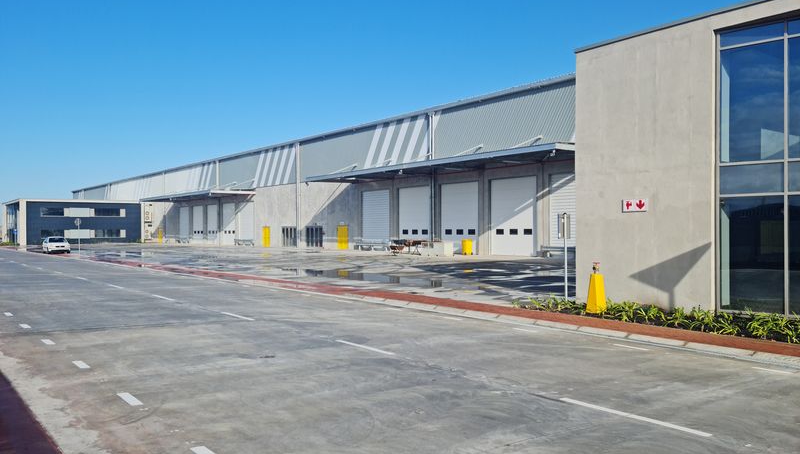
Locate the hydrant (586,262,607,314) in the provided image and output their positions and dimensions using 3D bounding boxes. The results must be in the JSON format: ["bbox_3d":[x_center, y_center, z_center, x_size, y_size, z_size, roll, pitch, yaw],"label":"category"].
[{"bbox_3d":[4.147,1.270,13.150,0.320,1.075,0.320,0,0,-36],"label":"hydrant"}]

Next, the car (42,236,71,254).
[{"bbox_3d":[-29.399,1.545,53.500,1.690,1.410,4.250,0,0,-36],"label":"car"}]

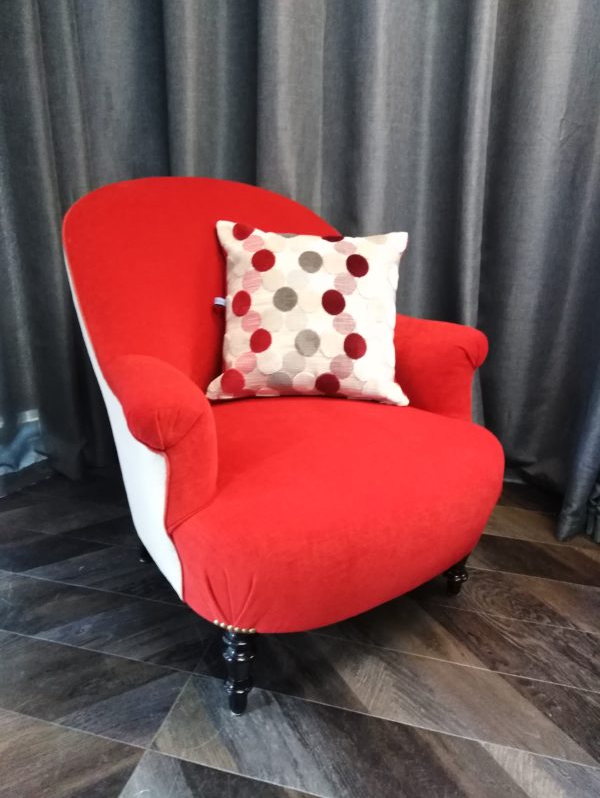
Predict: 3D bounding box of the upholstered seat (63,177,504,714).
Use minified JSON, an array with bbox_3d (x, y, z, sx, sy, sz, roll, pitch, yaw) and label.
[{"bbox_3d":[-0.033,0.005,1.169,0.729,0.810,0.753,-13,24,-34],"label":"upholstered seat"}]

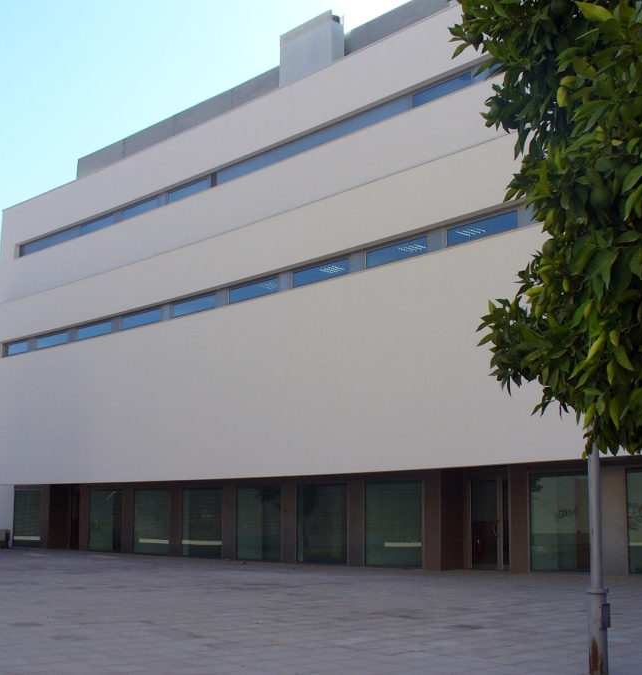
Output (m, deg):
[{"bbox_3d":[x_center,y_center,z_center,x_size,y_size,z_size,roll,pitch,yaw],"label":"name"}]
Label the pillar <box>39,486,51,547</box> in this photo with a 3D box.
[{"bbox_3d":[-11.242,7.487,39.959,0.400,2.522,0.916,11,-15,-43],"label":"pillar"}]

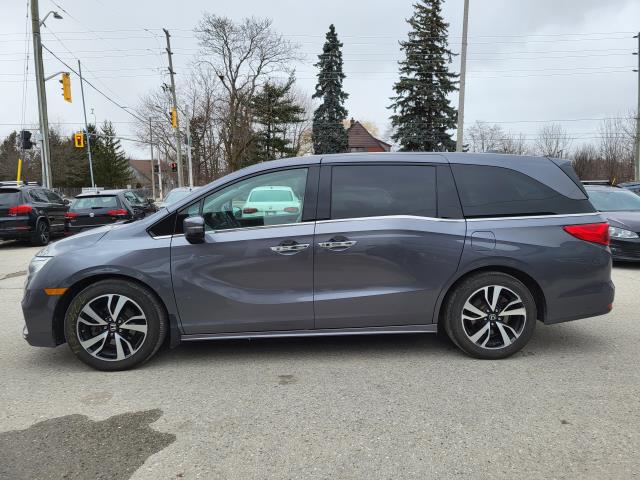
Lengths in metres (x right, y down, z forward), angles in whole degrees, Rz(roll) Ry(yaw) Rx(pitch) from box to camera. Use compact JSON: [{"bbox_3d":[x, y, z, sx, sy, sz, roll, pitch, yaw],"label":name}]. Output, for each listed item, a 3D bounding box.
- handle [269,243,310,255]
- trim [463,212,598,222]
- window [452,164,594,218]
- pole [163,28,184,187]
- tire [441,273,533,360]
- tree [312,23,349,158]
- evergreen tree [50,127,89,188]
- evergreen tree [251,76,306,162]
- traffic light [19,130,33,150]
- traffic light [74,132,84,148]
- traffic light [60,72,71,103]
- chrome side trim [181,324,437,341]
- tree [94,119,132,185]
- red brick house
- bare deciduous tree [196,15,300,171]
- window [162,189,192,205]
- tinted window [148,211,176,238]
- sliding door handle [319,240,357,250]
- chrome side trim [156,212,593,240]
[{"bbox_3d":[-0.227,0.058,3.708,0.298,0.060,0.060,-1,7,-3],"label":"handle"},{"bbox_3d":[1.722,-0.195,3.855,1.140,0.050,0.060,-1,7,-3],"label":"trim"},{"bbox_3d":[1.671,-0.398,3.947,1.170,0.430,0.080,0,-8,-9],"label":"window"},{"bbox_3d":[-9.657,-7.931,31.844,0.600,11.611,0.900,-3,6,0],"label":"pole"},{"bbox_3d":[1.395,0.617,3.994,0.730,0.730,0.235,-1,7,-3],"label":"tire"},{"bbox_3d":[0.940,-11.055,41.996,3.300,15.000,3.300,-1,7,0],"label":"tree"},{"bbox_3d":[-28.884,-8.793,55.305,4.600,8.100,4.600,-1,7,0],"label":"evergreen tree"},{"bbox_3d":[-3.604,-8.957,42.236,4.700,10.900,4.700,-1,7,0],"label":"evergreen tree"},{"bbox_3d":[-11.731,-3.966,19.200,0.380,0.740,0.360,0,7,6],"label":"traffic light"},{"bbox_3d":[-19.656,-8.132,39.287,0.680,1.220,0.350,-2,7,-12],"label":"traffic light"},{"bbox_3d":[-10.117,-6.043,19.200,0.420,1.120,0.540,0,7,3],"label":"traffic light"},{"bbox_3d":[-0.074,0.737,3.820,2.024,0.055,0.045,-1,7,-3],"label":"chrome side trim"},{"bbox_3d":[-22.586,-8.661,52.513,4.631,8.599,4.631,-1,6,0],"label":"tree"},{"bbox_3d":[4.459,-8.564,50.351,7.500,8.000,9.000,-1,7,0],"label":"red brick house"},{"bbox_3d":[-6.055,-11.077,41.112,9.087,15.685,8.632,-1,6,0],"label":"bare deciduous tree"},{"bbox_3d":[-3.511,-1.062,12.456,1.150,0.400,0.300,-2,7,-9],"label":"window"},{"bbox_3d":[-1.237,-0.120,3.779,0.230,0.200,0.050,-1,7,-3],"label":"tinted window"},{"bbox_3d":[0.139,0.044,3.702,0.295,0.080,0.060,-1,7,-3],"label":"sliding door handle"},{"bbox_3d":[0.490,-0.115,3.792,3.600,0.160,0.100,-1,7,-3],"label":"chrome side trim"}]

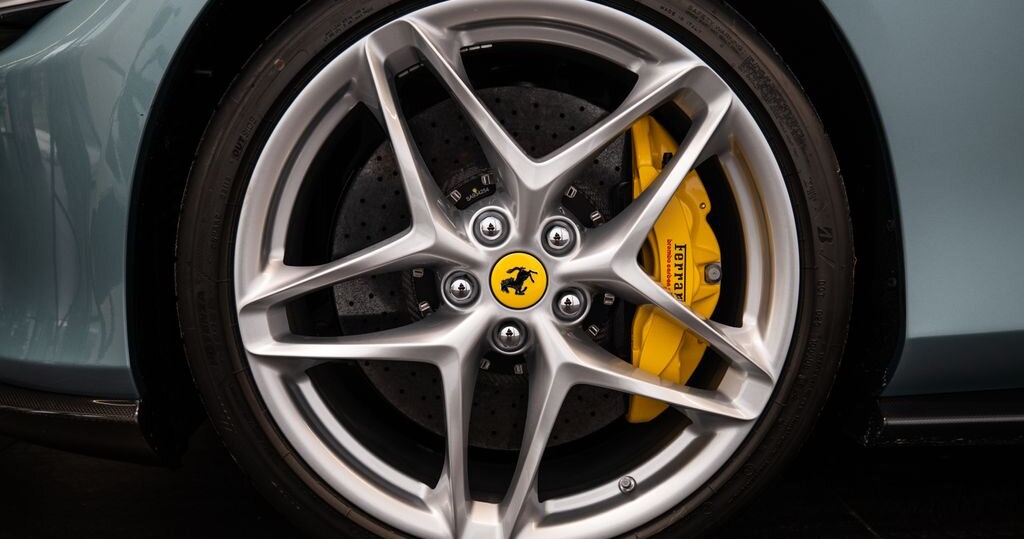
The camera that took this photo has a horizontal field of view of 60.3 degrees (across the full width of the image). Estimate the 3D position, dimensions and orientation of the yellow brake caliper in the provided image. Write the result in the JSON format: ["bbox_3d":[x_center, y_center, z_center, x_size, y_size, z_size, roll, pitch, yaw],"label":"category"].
[{"bbox_3d":[0.171,-0.001,0.952,0.104,0.325,0.120,0,6,-2],"label":"yellow brake caliper"}]

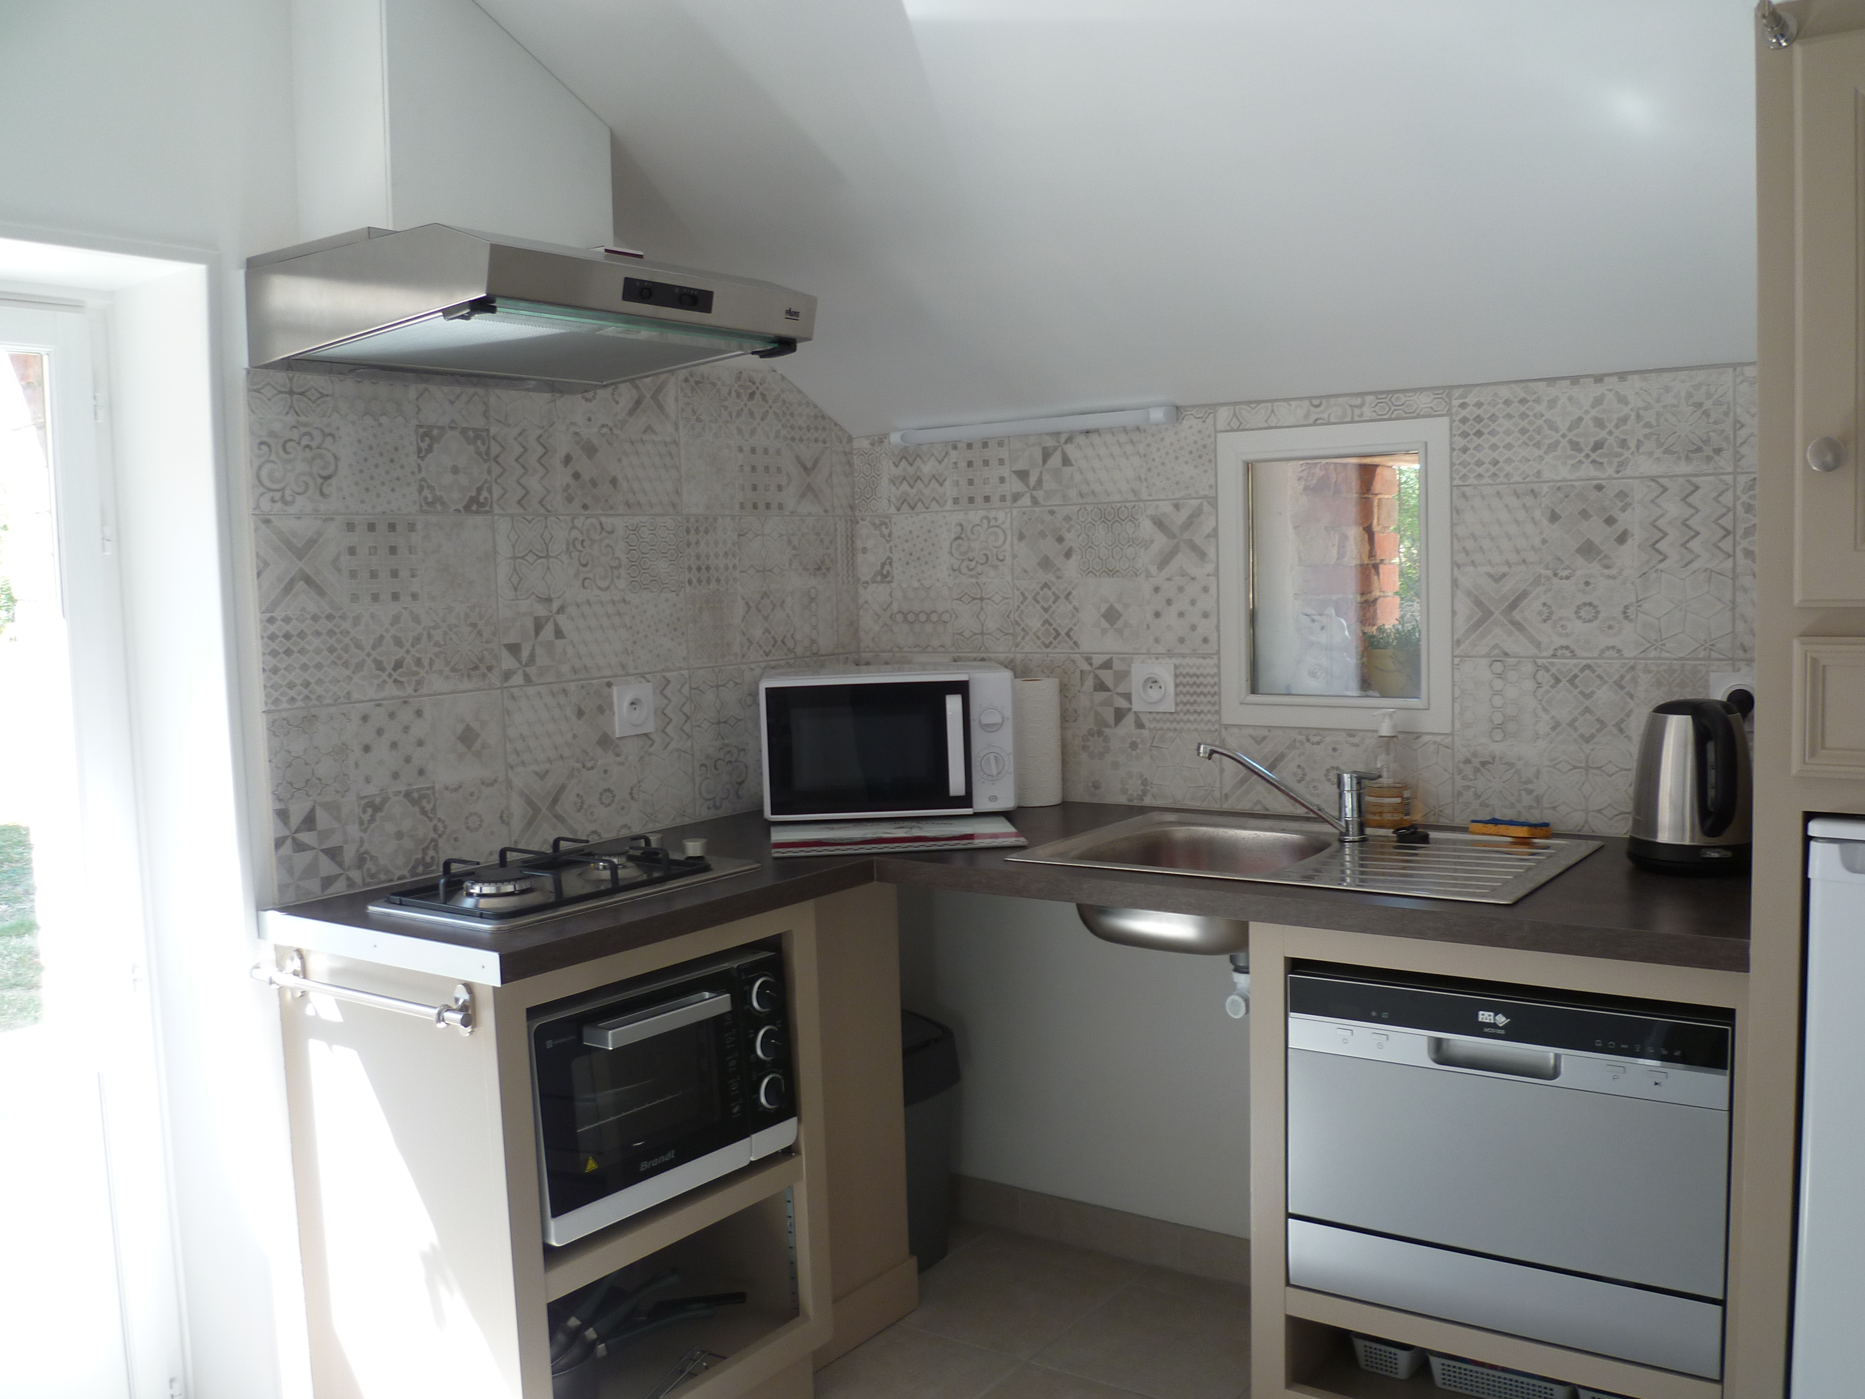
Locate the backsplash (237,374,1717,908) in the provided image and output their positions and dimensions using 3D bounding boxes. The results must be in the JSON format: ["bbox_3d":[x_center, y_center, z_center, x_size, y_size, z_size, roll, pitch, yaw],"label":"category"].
[{"bbox_3d":[0.174,-0.164,2.368,1.825,0.848,1.335,2,6,33],"label":"backsplash"}]

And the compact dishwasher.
[{"bbox_3d":[0.863,0.582,2.300,0.549,0.442,0.497,2,6,33],"label":"compact dishwasher"}]

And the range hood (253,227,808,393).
[{"bbox_3d":[-0.573,-0.566,2.368,0.544,0.153,0.604,2,6,37],"label":"range hood"}]

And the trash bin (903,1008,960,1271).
[{"bbox_3d":[-0.119,0.874,3.192,0.300,0.469,0.241,2,6,33],"label":"trash bin"}]

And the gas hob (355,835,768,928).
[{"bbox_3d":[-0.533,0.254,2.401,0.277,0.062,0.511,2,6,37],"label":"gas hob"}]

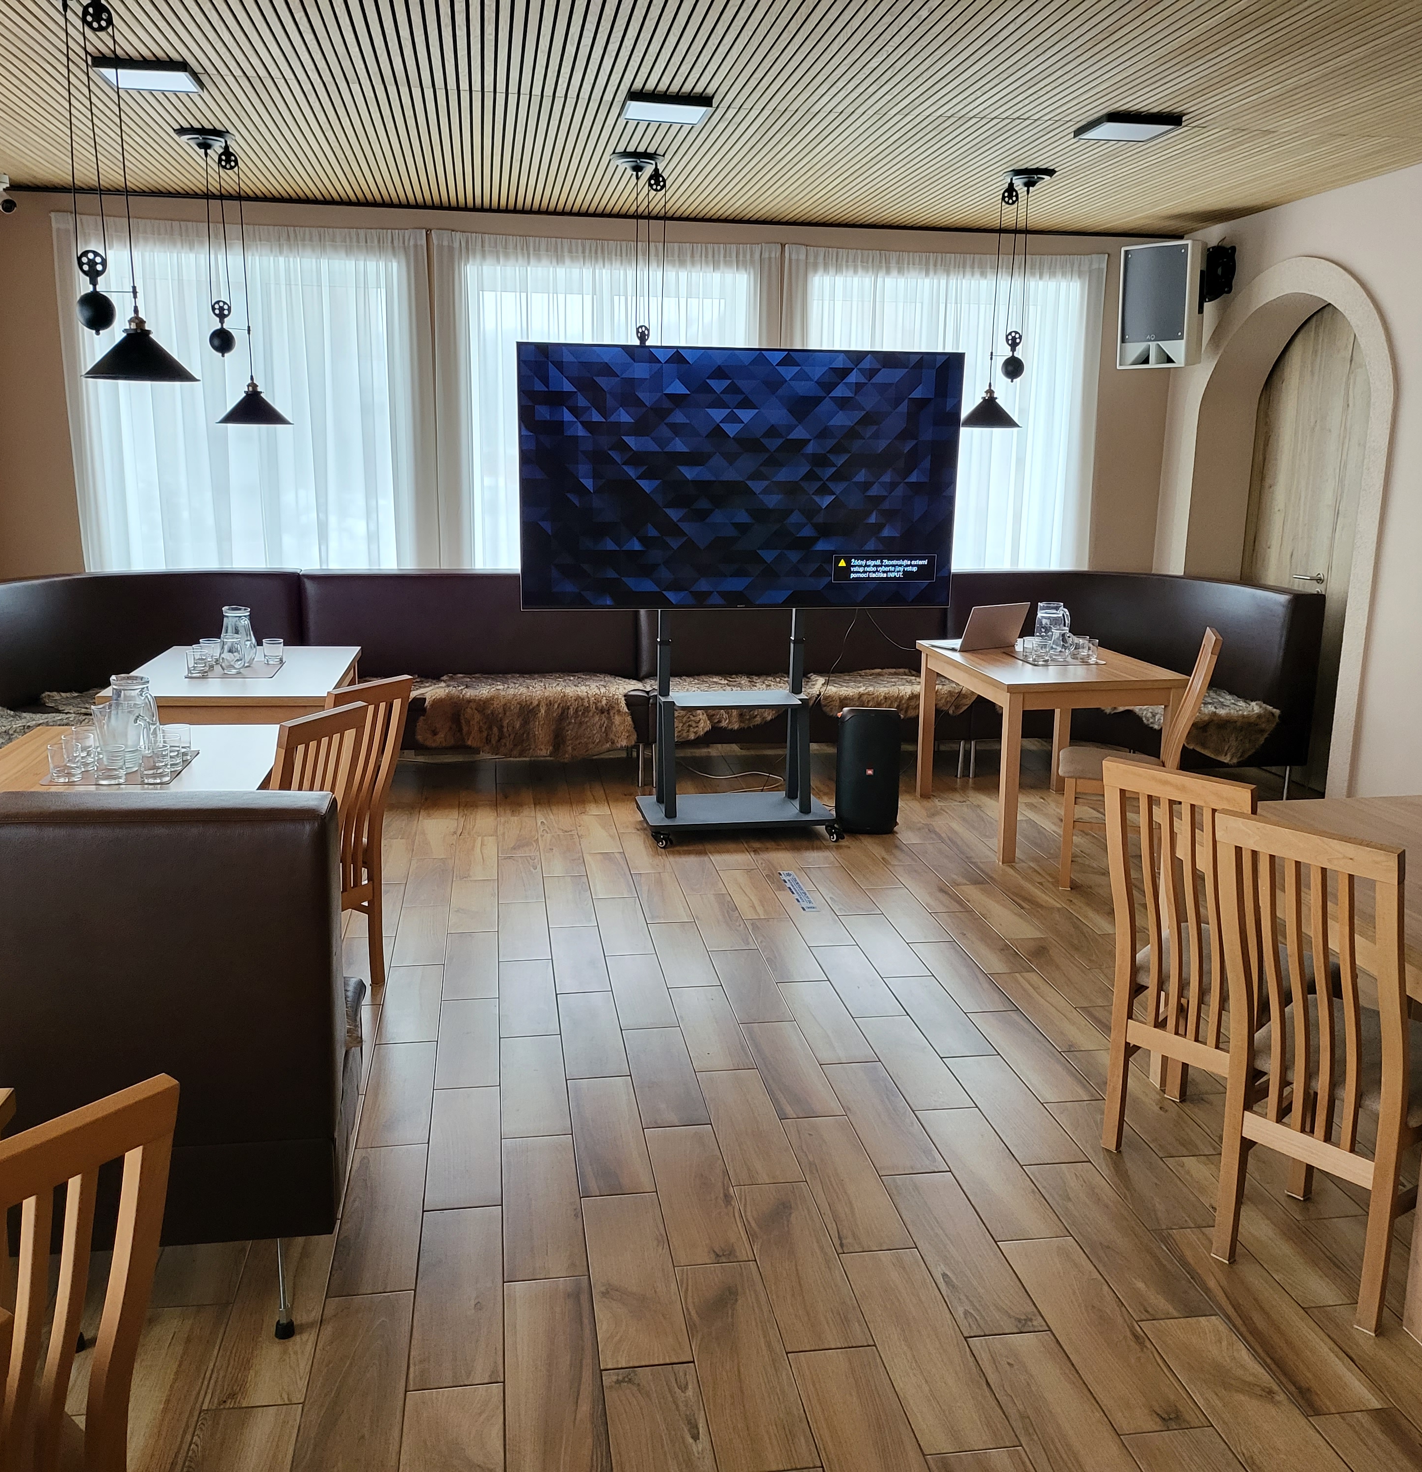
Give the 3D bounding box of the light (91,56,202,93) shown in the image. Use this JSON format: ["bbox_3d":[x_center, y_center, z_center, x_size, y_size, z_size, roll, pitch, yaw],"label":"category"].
[{"bbox_3d":[-1.847,-2.179,4.487,0.285,0.035,0.280,-1,12,-9],"label":"light"}]

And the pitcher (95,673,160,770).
[{"bbox_3d":[-1.715,-0.043,3.977,0.168,0.255,0.138,2,12,6],"label":"pitcher"}]

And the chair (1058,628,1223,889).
[{"bbox_3d":[1.682,0.090,5.424,0.550,1.000,0.430,3,12,13],"label":"chair"}]

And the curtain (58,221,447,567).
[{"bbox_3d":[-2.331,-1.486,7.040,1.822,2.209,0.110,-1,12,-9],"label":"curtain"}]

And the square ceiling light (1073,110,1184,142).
[{"bbox_3d":[1.498,-2.185,4.888,0.280,0.035,0.280,-1,12,-9],"label":"square ceiling light"}]

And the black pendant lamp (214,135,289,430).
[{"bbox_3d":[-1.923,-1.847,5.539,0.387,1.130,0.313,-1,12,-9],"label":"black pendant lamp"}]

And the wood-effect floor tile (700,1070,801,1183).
[{"bbox_3d":[0.091,0.994,3.480,0.173,0.010,0.600,-1,12,-9],"label":"wood-effect floor tile"}]

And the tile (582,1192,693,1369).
[{"bbox_3d":[-0.164,1.125,2.844,0.173,0.010,0.600,-1,12,-9],"label":"tile"}]

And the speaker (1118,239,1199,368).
[{"bbox_3d":[2.347,-2.229,7.058,0.350,0.600,0.290,9,19,35],"label":"speaker"}]

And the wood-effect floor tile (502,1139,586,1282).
[{"bbox_3d":[-0.385,1.059,3.087,0.176,0.010,0.600,-1,12,-9],"label":"wood-effect floor tile"}]

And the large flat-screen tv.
[{"bbox_3d":[0.137,-1.081,5.769,1.884,1.087,0.060,-1,13,-9],"label":"large flat-screen tv"}]

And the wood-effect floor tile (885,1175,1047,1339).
[{"bbox_3d":[0.529,1.103,2.935,0.176,0.010,0.600,-1,12,-9],"label":"wood-effect floor tile"}]

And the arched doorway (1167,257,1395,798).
[{"bbox_3d":[2.942,-1.024,6.894,0.371,2.618,1.835,-1,12,-9],"label":"arched doorway"}]

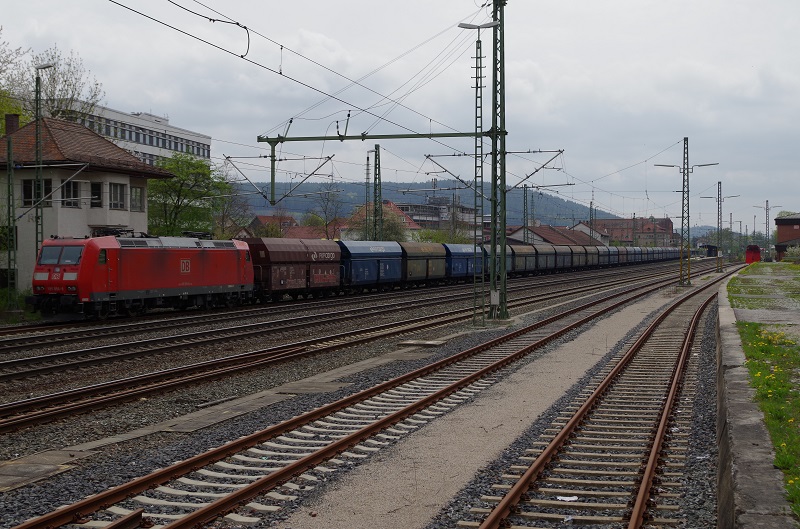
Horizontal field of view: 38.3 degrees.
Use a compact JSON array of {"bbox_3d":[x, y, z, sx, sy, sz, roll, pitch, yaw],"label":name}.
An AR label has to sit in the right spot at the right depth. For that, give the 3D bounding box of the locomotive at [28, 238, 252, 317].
[{"bbox_3d":[-12.220,0.360,58.300,2.980,4.150,18.900,0,1,17],"label":"locomotive"}]

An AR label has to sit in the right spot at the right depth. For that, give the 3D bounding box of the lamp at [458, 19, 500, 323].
[{"bbox_3d":[3.220,-3.660,46.800,1.750,12.400,0.380,0,1,17],"label":"lamp"}]

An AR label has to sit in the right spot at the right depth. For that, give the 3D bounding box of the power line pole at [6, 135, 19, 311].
[{"bbox_3d":[-17.600,-1.800,52.300,0.380,7.900,0.280,0,1,17],"label":"power line pole"}]

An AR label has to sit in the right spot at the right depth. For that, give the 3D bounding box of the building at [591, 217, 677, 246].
[{"bbox_3d":[75.000,-7.700,372.000,28.000,14.500,15.000,0,1,8],"label":"building"}]

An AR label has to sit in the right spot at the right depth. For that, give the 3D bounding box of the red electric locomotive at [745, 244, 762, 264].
[{"bbox_3d":[77.600,-2.050,253.000,3.000,4.200,17.000,0,1,17],"label":"red electric locomotive"}]

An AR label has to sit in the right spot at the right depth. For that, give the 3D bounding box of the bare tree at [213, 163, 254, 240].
[{"bbox_3d":[-12.500,-2.700,86.000,3.700,10.100,3.700,0,1,0],"label":"bare tree"}]

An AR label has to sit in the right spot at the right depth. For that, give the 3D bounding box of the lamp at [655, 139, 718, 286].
[{"bbox_3d":[26.600,-4.900,107.000,6.000,13.700,0.800,0,1,17],"label":"lamp"}]

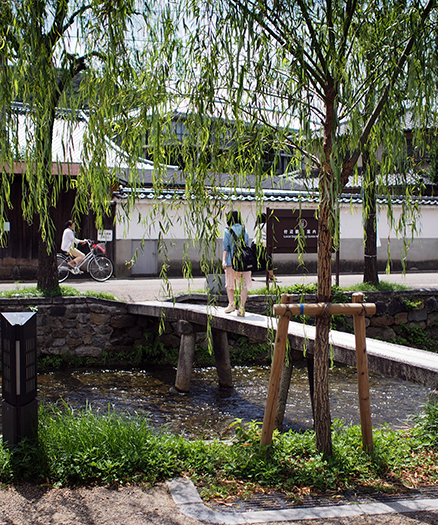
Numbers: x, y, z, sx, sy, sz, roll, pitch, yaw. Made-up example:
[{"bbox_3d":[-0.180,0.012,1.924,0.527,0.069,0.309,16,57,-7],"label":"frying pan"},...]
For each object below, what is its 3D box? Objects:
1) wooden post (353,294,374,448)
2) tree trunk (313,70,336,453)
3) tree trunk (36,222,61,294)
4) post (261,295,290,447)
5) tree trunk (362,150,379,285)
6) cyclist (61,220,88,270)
[{"bbox_3d":[0.958,0.745,4.560,0.070,1.086,0.070,-4,2,0],"label":"wooden post"},{"bbox_3d":[0.710,0.053,4.580,0.135,2.533,0.135,0,2,0],"label":"tree trunk"},{"bbox_3d":[-3.522,-0.093,14.200,0.430,1.468,0.430,0,2,0],"label":"tree trunk"},{"bbox_3d":[0.376,0.741,4.540,0.072,1.075,0.072,8,2,0],"label":"post"},{"bbox_3d":[3.482,-1.023,15.800,0.360,3.105,0.360,0,2,0],"label":"tree trunk"},{"bbox_3d":[-3.636,-0.428,17.300,0.640,1.259,0.460,-1,2,-20],"label":"cyclist"}]

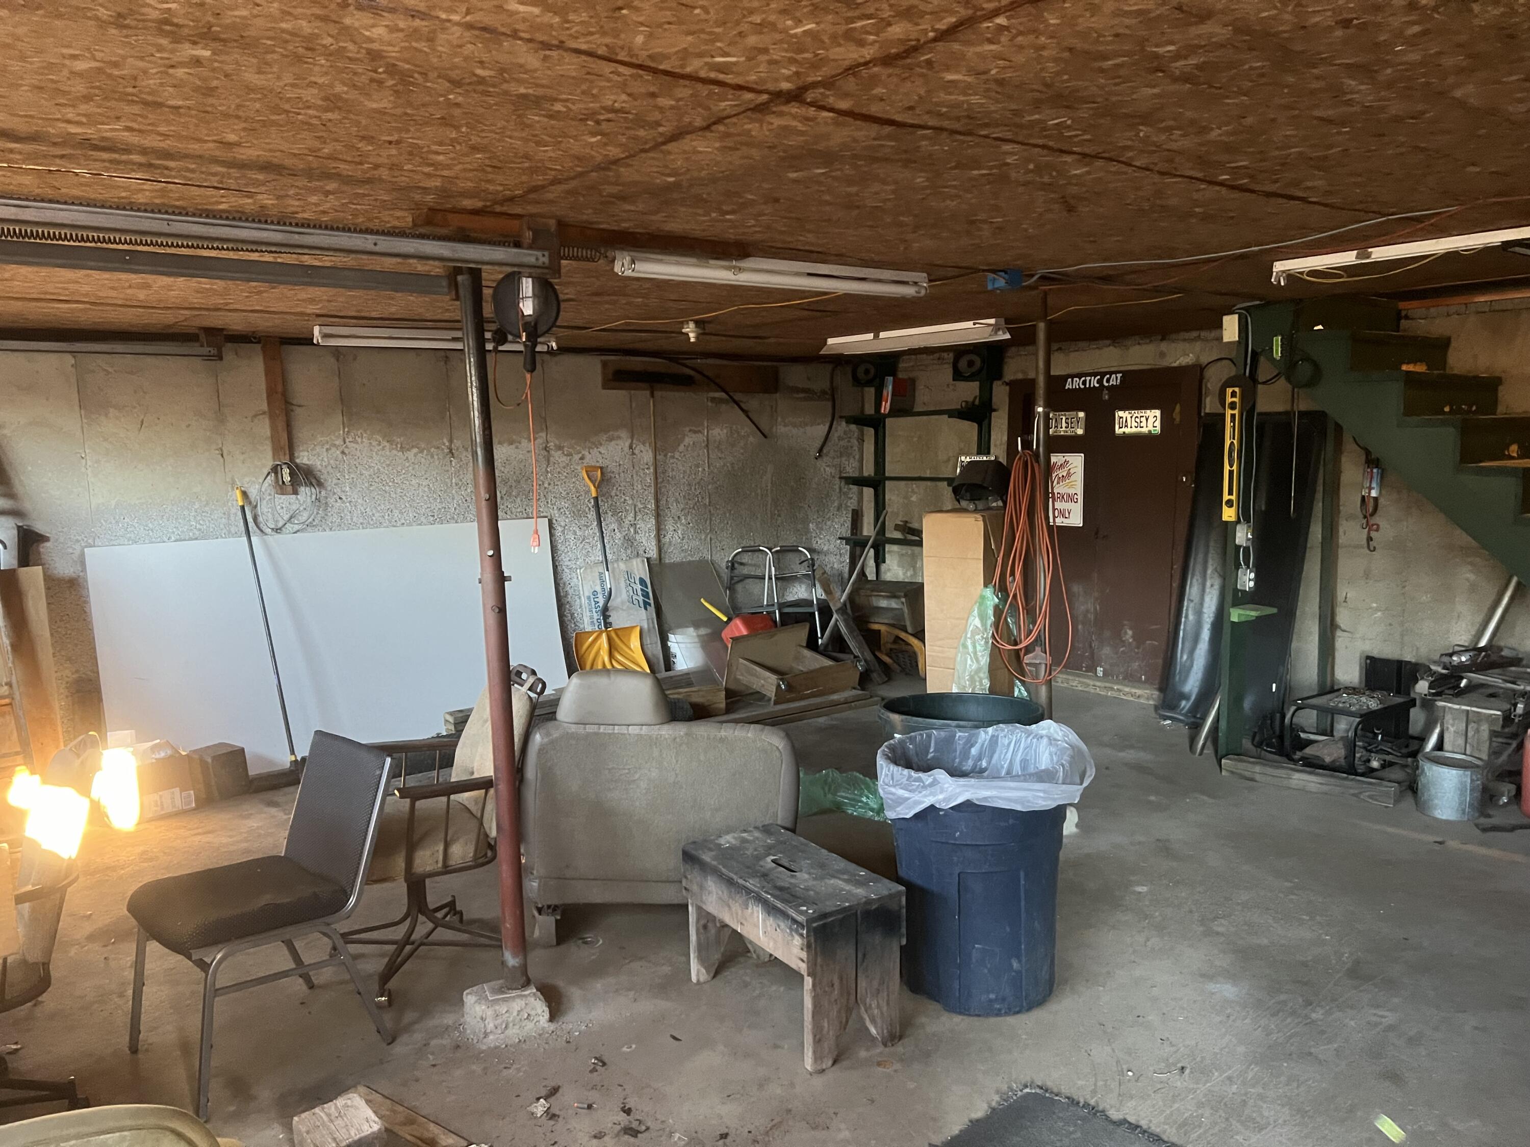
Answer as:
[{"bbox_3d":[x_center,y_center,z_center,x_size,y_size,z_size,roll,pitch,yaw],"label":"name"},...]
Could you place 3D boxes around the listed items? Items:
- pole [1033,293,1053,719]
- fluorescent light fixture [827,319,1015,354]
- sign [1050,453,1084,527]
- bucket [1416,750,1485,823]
[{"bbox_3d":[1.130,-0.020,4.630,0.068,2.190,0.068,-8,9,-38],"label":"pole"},{"bbox_3d":[0.750,-1.211,5.936,0.160,0.090,1.230,-7,9,-38],"label":"fluorescent light fixture"},{"bbox_3d":[1.903,-0.529,7.334,0.010,0.457,0.305,-7,9,-38],"label":"sign"},{"bbox_3d":[2.843,0.879,4.761,0.250,0.220,0.250,3,9,31],"label":"bucket"}]

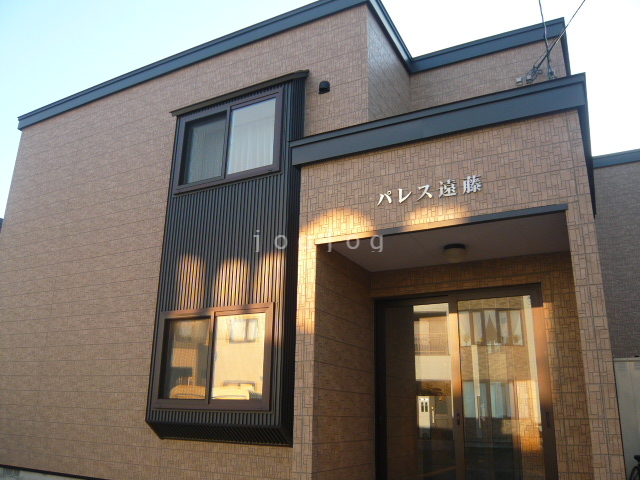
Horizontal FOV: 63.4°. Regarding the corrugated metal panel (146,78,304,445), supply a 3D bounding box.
[{"bbox_3d":[-1.176,0.227,6.614,1.954,4.445,0.335,-8,-19,27],"label":"corrugated metal panel"}]

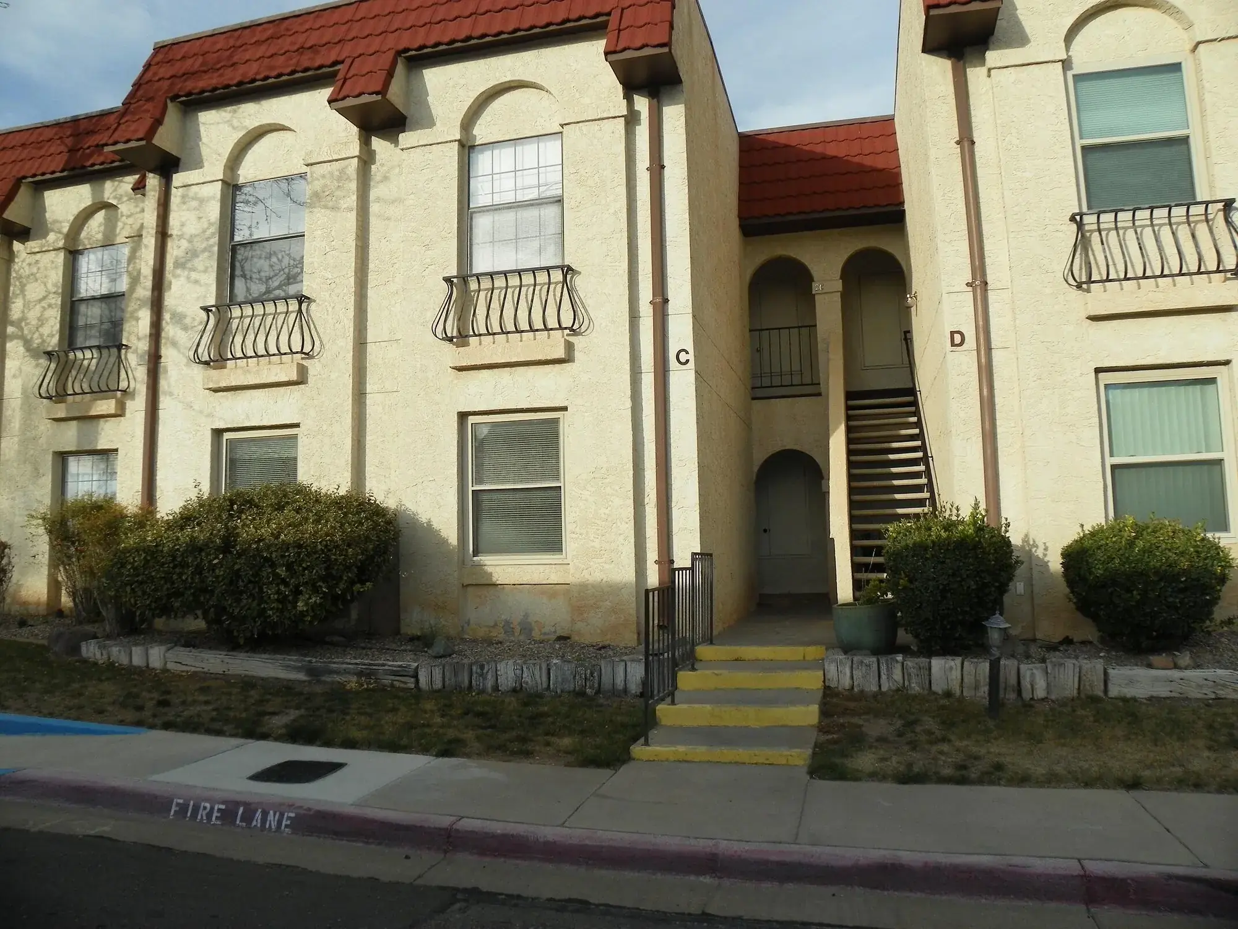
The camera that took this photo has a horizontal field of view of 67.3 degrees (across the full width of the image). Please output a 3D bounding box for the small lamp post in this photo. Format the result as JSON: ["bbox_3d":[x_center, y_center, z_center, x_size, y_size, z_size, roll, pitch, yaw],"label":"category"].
[{"bbox_3d":[2.593,1.383,6.403,0.190,0.730,0.190,-3,-6,15],"label":"small lamp post"}]

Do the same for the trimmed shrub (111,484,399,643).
[{"bbox_3d":[-3.766,1.028,9.595,2.950,1.560,1.250,-3,-6,15],"label":"trimmed shrub"}]

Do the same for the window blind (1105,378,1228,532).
[{"bbox_3d":[4.987,-0.079,8.470,0.981,1.358,0.060,-2,-6,12],"label":"window blind"}]

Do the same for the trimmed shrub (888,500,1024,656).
[{"bbox_3d":[2.746,0.877,7.700,1.100,1.220,1.050,-3,-6,14],"label":"trimmed shrub"}]

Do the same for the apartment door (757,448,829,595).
[{"bbox_3d":[2.522,0.855,13.585,0.980,2.100,0.100,-3,-6,15],"label":"apartment door"}]

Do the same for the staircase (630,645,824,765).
[{"bbox_3d":[0.962,1.774,7.160,1.181,0.508,2.498,-3,-6,15],"label":"staircase"}]

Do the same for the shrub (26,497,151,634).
[{"bbox_3d":[-6.084,1.131,10.690,1.320,1.480,1.150,-3,-6,15],"label":"shrub"}]

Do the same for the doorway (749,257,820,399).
[{"bbox_3d":[2.377,-1.930,13.323,0.962,2.032,0.250,-3,-6,14],"label":"doorway"}]

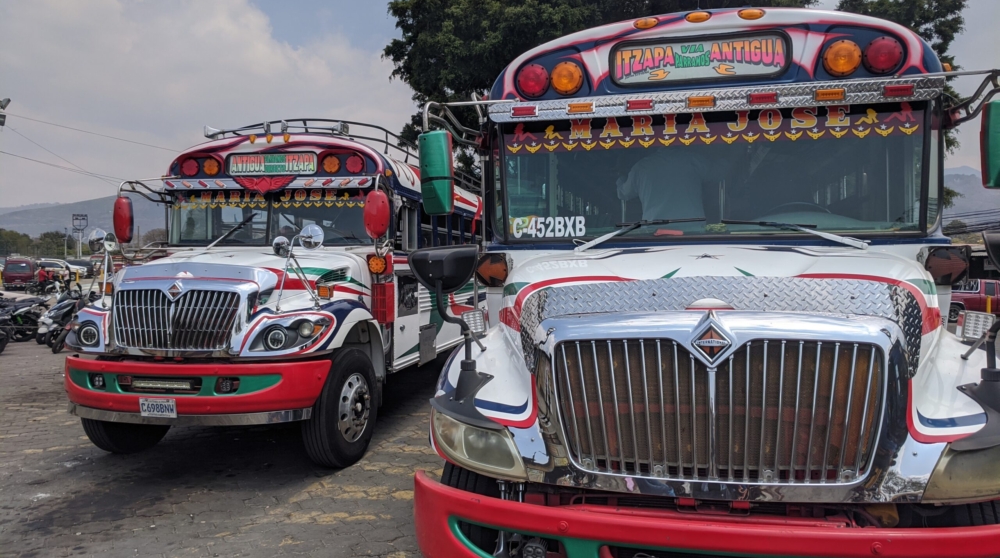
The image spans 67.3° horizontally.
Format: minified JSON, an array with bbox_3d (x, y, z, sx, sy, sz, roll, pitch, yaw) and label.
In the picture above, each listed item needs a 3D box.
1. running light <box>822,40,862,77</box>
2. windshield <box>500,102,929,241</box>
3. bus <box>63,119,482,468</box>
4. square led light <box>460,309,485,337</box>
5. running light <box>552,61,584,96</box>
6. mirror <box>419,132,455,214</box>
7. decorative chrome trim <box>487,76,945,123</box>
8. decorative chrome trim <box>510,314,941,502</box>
[{"bbox_3d":[1.823,-1.174,3.998,0.195,0.195,0.070,0,1,14],"label":"running light"},{"bbox_3d":[1.092,-0.582,4.086,2.240,0.700,0.160,0,1,14],"label":"windshield"},{"bbox_3d":[-1.852,-0.088,11.141,2.650,3.380,10.800,0,1,9],"label":"bus"},{"bbox_3d":[-0.115,0.189,3.265,0.115,0.115,0.060,0,1,20],"label":"square led light"},{"bbox_3d":[0.391,-1.161,4.350,0.195,0.195,0.070,0,1,14],"label":"running light"},{"bbox_3d":[-0.358,-0.601,4.236,0.220,0.480,0.150,0,1,20],"label":"mirror"},{"bbox_3d":[1.103,-0.987,4.117,2.400,0.130,0.090,0,1,14],"label":"decorative chrome trim"},{"bbox_3d":[0.745,0.444,2.657,1.410,0.660,0.310,0,1,14],"label":"decorative chrome trim"}]

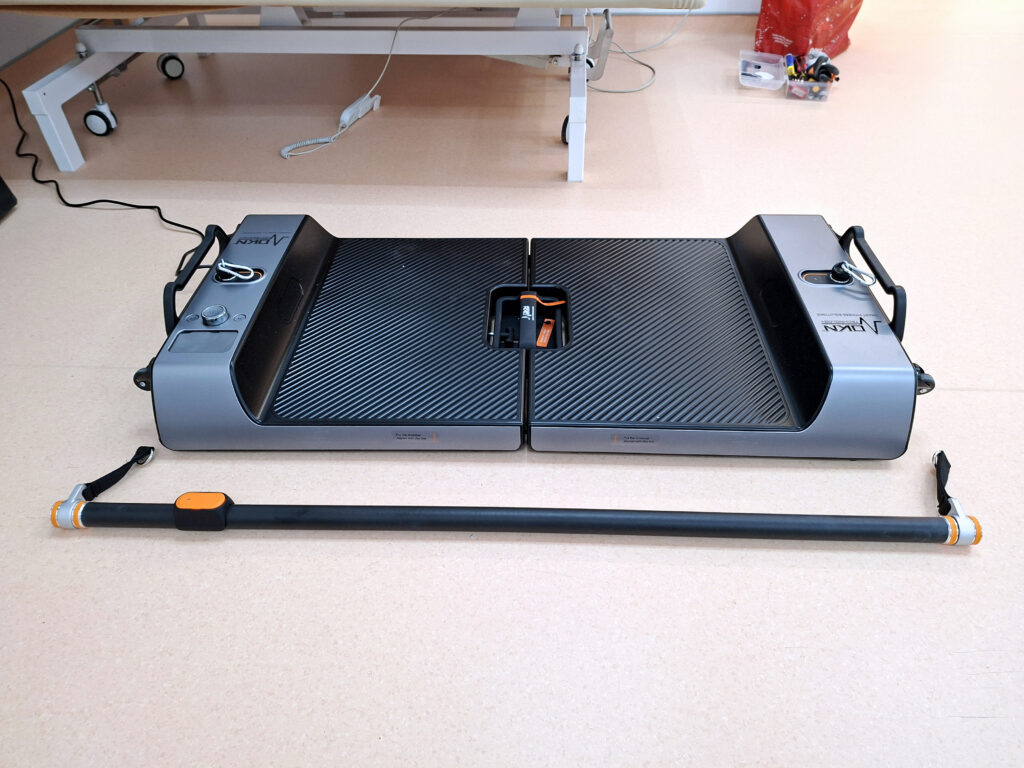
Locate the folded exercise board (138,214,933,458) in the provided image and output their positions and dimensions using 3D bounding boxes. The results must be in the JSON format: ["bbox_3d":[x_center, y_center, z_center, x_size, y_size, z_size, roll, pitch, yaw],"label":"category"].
[{"bbox_3d":[0.027,-0.128,1.179,1.237,0.122,0.589,0,41,2],"label":"folded exercise board"}]

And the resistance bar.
[{"bbox_3d":[-0.009,0.140,0.932,1.226,0.048,0.151,0,41,2],"label":"resistance bar"}]

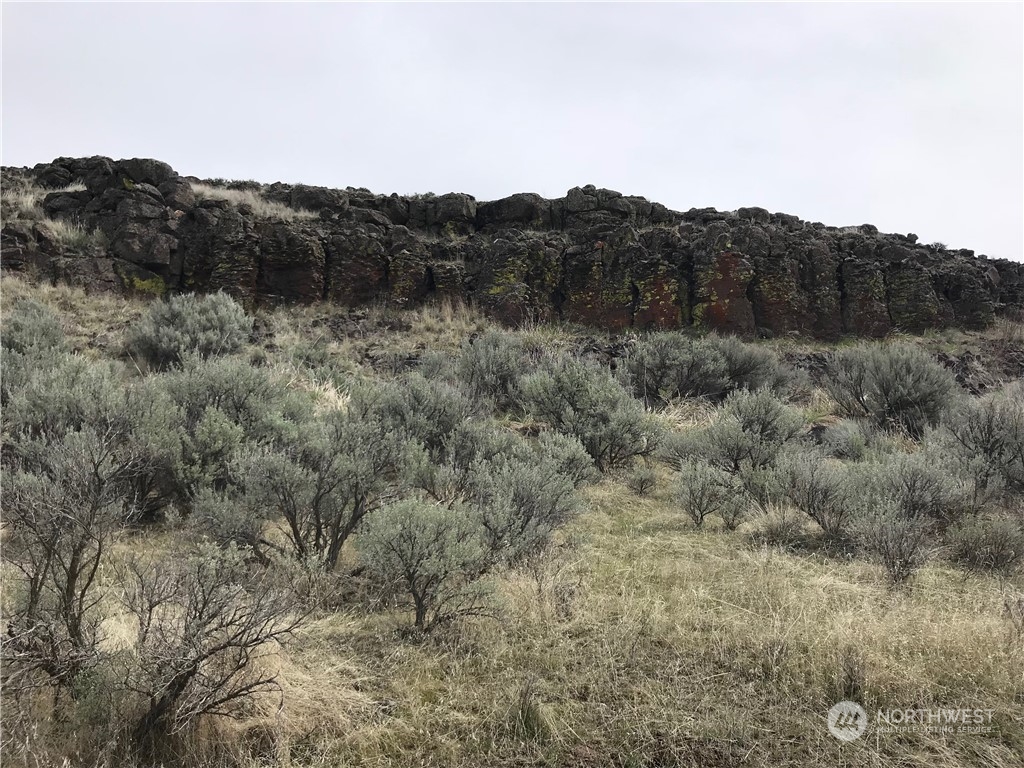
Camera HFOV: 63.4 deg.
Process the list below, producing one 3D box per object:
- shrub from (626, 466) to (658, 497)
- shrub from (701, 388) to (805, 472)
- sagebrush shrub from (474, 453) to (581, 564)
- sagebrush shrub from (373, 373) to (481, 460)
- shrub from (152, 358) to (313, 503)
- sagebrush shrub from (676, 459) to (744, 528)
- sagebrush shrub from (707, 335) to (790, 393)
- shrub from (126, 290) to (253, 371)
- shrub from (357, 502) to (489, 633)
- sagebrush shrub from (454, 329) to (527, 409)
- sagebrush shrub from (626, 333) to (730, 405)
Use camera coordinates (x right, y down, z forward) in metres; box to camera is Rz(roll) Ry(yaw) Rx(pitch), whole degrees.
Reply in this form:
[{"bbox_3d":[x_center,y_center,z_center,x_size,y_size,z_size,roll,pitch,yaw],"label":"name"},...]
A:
[{"bbox_3d":[1.418,1.059,9.000,0.350,0.330,0.320,0,0,0],"label":"shrub"},{"bbox_3d":[2.991,0.578,10.300,1.290,1.090,1.190,0,0,0],"label":"shrub"},{"bbox_3d":[0.111,1.030,6.800,0.900,0.900,0.830,0,0,0],"label":"sagebrush shrub"},{"bbox_3d":[-1.065,0.419,10.200,1.350,1.150,1.250,0,0,0],"label":"sagebrush shrub"},{"bbox_3d":[-2.845,0.492,8.400,1.600,1.580,1.470,0,0,0],"label":"shrub"},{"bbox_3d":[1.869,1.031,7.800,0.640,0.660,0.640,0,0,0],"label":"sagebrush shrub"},{"bbox_3d":[4.283,-0.335,15.000,1.590,1.120,1.590,0,0,0],"label":"sagebrush shrub"},{"bbox_3d":[-5.667,-0.943,14.600,2.190,1.410,2.010,0,0,0],"label":"shrub"},{"bbox_3d":[-0.534,1.096,5.000,0.830,0.810,0.770,0,0,0],"label":"shrub"},{"bbox_3d":[-0.311,-0.231,13.200,1.150,1.310,1.150,0,0,0],"label":"sagebrush shrub"},{"bbox_3d":[2.837,-0.249,14.200,1.750,1.270,1.610,0,0,0],"label":"sagebrush shrub"}]

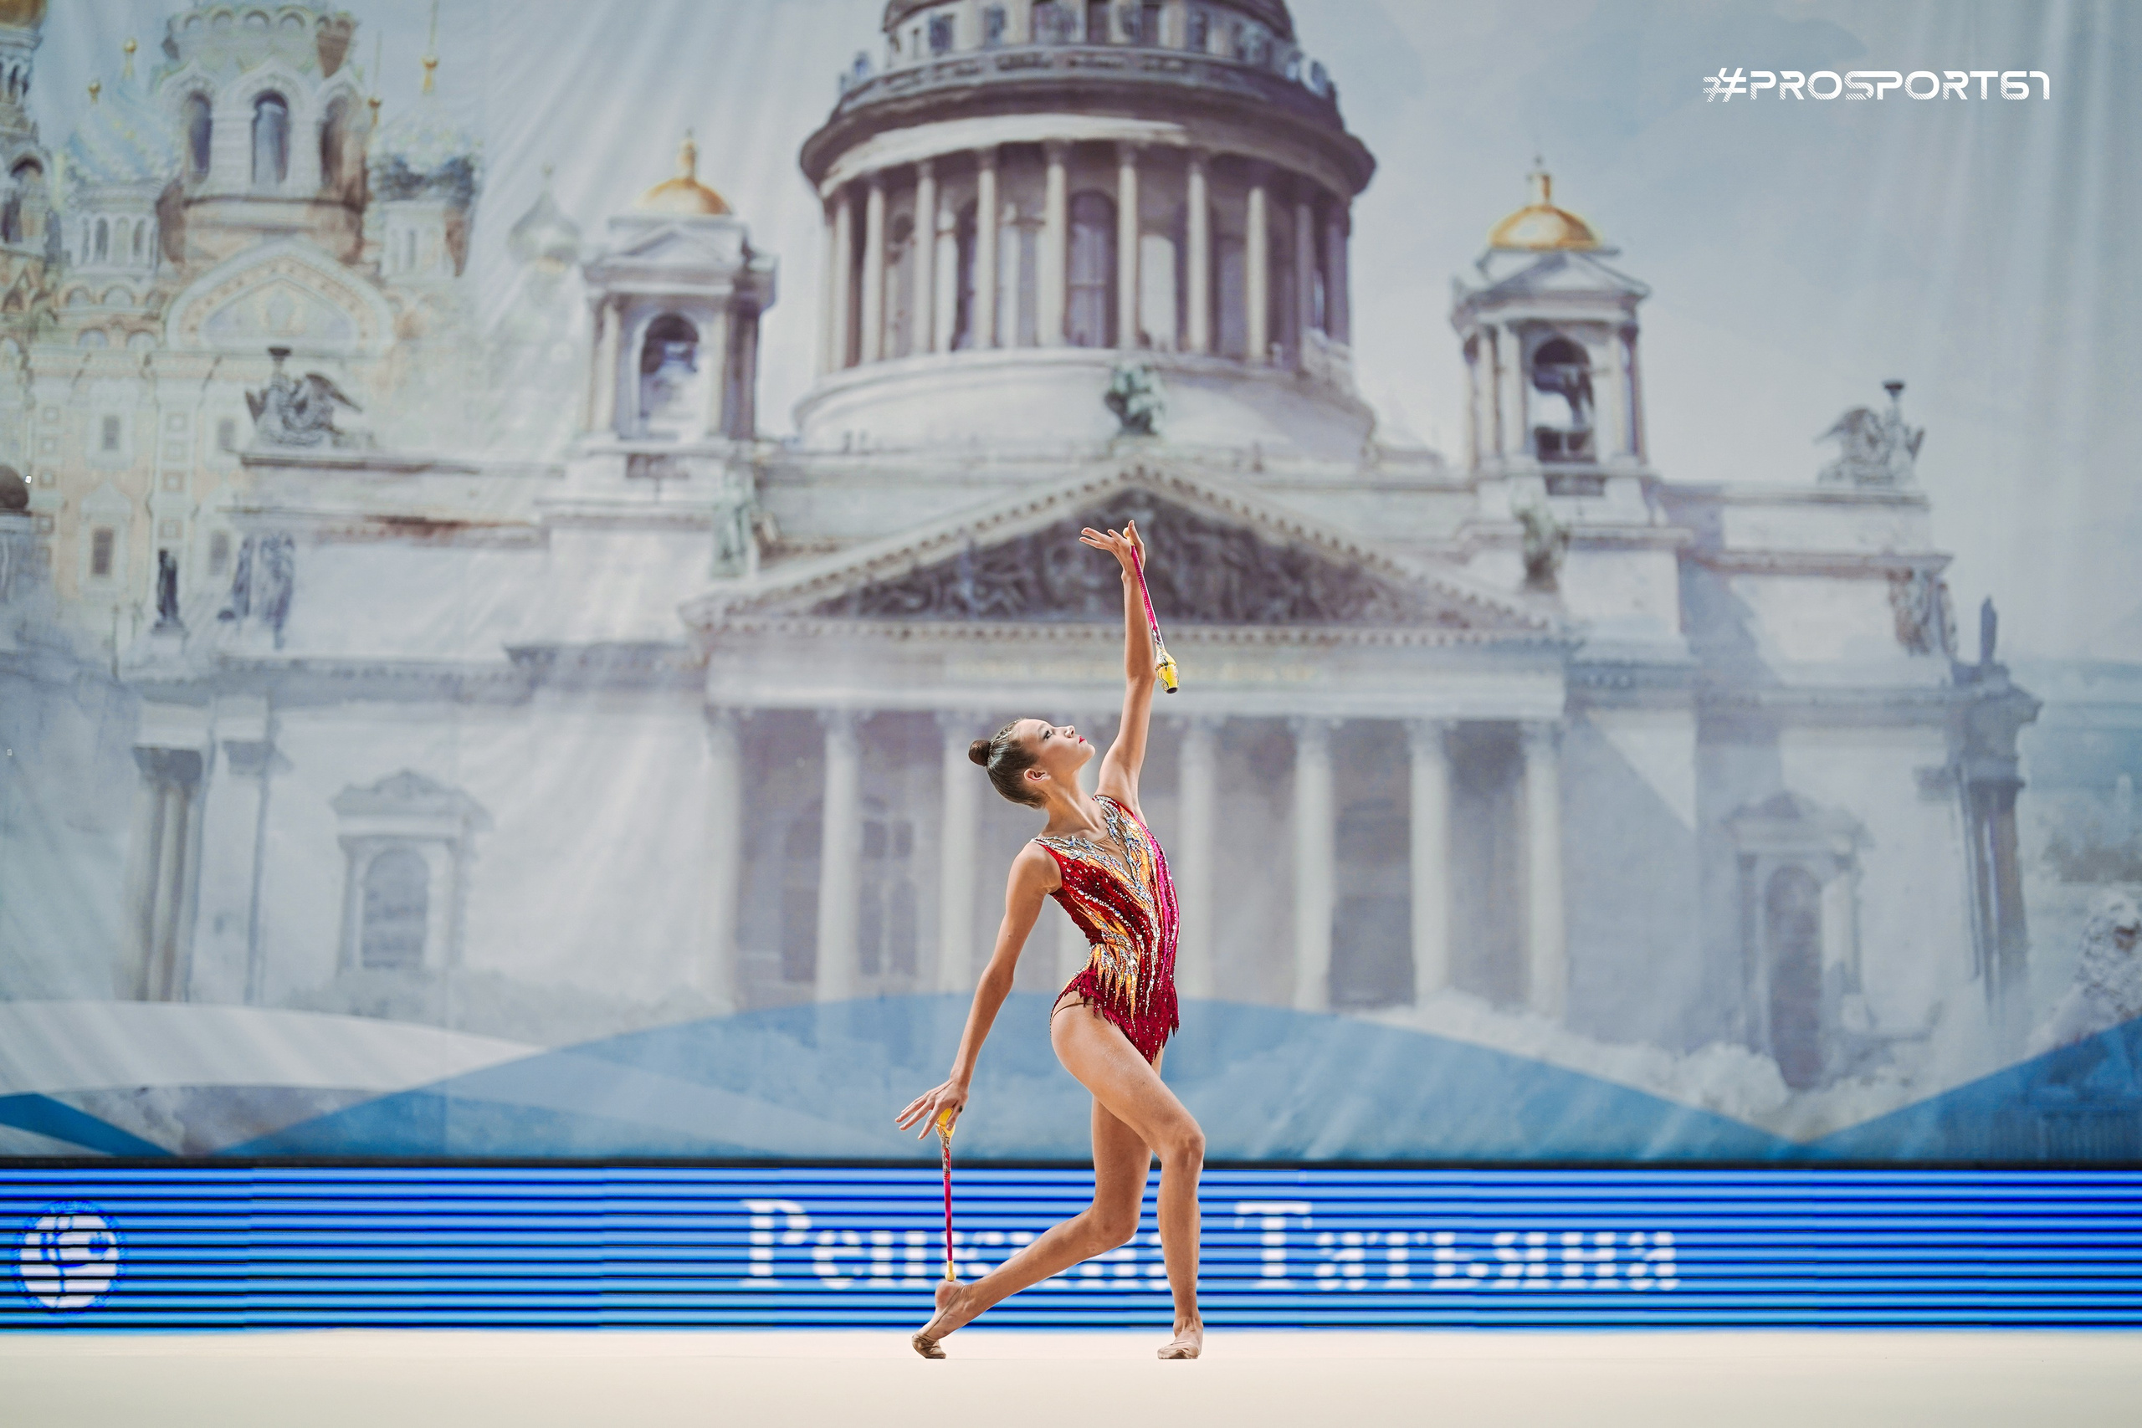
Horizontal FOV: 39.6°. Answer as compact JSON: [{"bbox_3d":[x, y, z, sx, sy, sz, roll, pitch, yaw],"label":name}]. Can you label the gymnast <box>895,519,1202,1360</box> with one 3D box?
[{"bbox_3d":[-0.020,0.475,6.620,0.760,1.880,0.540,-8,-14,34],"label":"gymnast"}]

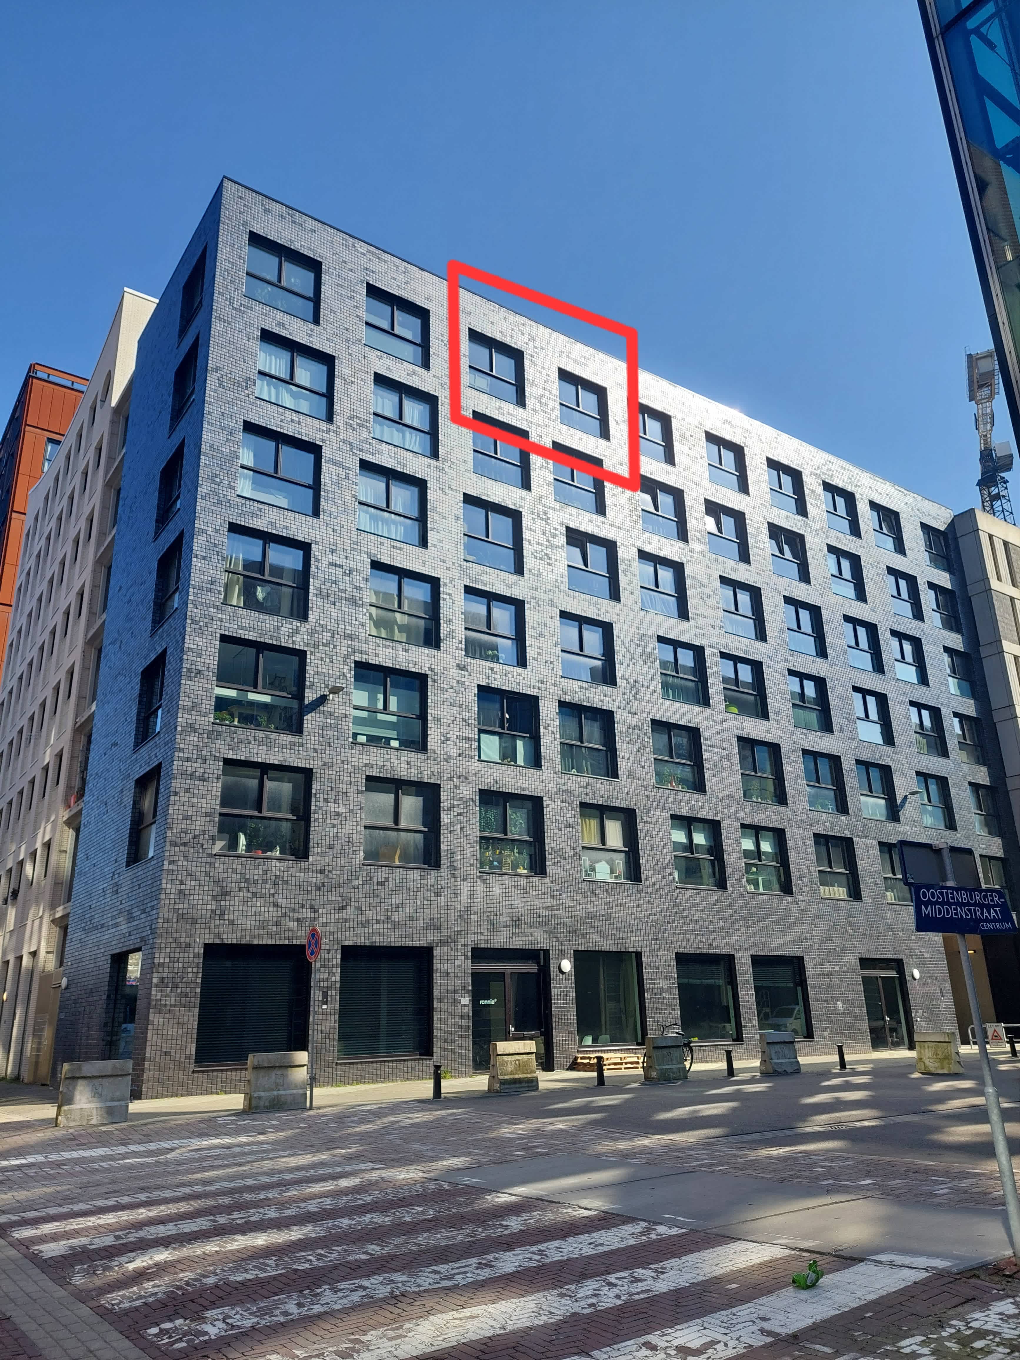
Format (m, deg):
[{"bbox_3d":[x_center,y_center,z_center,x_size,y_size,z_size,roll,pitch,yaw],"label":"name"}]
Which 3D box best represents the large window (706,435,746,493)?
[{"bbox_3d":[8.360,-8.385,38.204,2.220,2.220,0.200,12,-23,-33],"label":"large window"}]

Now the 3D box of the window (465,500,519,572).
[{"bbox_3d":[-0.570,-4.444,30.158,2.220,2.220,0.200,12,-23,-33],"label":"window"}]

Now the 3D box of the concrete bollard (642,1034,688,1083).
[{"bbox_3d":[3.535,8.700,22.584,0.920,0.910,0.530,12,-23,-33],"label":"concrete bollard"}]

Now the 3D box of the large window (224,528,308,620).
[{"bbox_3d":[-6.073,-2.639,24.549,2.040,2.040,0.200,12,-23,-33],"label":"large window"}]

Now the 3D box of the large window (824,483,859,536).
[{"bbox_3d":[13.744,-7.012,40.894,2.040,2.040,0.200,12,-23,-33],"label":"large window"}]

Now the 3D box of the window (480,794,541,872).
[{"bbox_3d":[0.011,4.198,26.690,2.150,2.201,0.250,11,-22,-33],"label":"window"}]

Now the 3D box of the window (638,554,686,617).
[{"bbox_3d":[5.235,-3.258,34.049,2.220,2.220,0.200,12,-23,-33],"label":"window"}]

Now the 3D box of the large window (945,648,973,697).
[{"bbox_3d":[20.098,-0.221,44.013,2.220,2.220,0.200,12,-23,-33],"label":"large window"}]

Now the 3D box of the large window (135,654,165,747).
[{"bbox_3d":[-8.799,0.538,24.390,0.250,2.130,2.150,12,-23,-34],"label":"large window"}]

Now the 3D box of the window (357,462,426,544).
[{"bbox_3d":[-3.292,-4.860,27.421,2.040,2.040,0.200,12,-23,-33],"label":"window"}]

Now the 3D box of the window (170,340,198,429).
[{"bbox_3d":[-8.904,-8.124,27.408,0.250,2.212,2.202,12,-23,-33],"label":"window"}]

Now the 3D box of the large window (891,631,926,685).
[{"bbox_3d":[16.515,-0.809,40.894,2.140,2.150,0.220,12,-22,-33],"label":"large window"}]

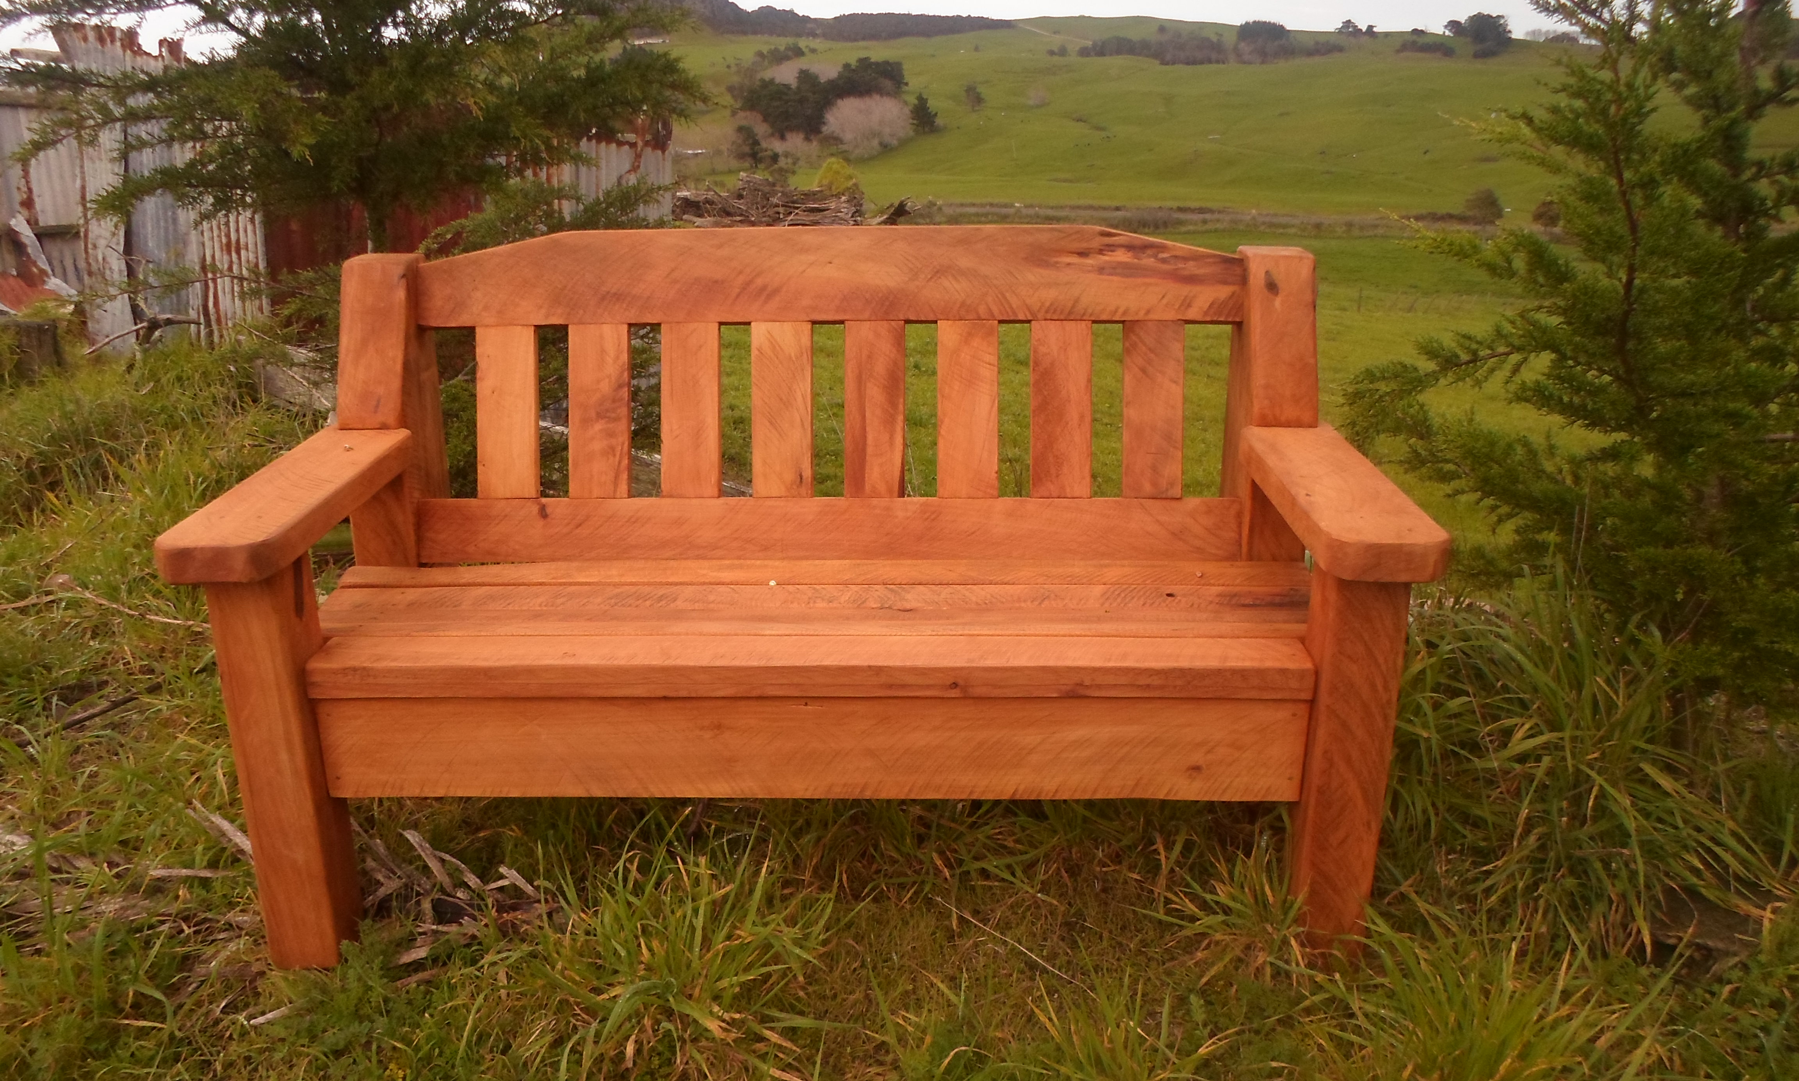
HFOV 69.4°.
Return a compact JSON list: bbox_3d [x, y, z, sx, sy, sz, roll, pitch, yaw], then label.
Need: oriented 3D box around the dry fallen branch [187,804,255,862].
[{"bbox_3d":[-1.134,0.492,2.180,0.278,0.040,0.055,15,23,39],"label":"dry fallen branch"}]

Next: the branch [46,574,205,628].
[{"bbox_3d":[-1.907,0.151,3.212,0.726,0.045,0.080,10,21,29],"label":"branch"}]

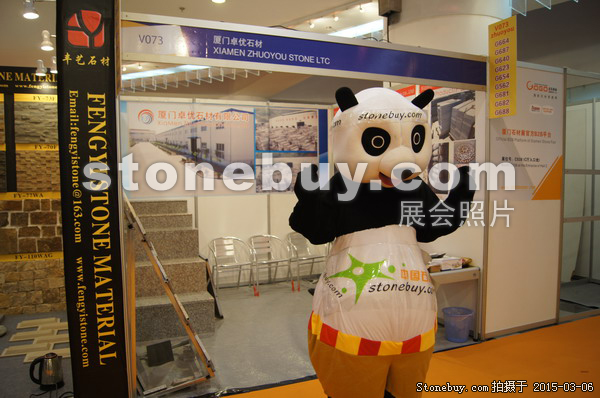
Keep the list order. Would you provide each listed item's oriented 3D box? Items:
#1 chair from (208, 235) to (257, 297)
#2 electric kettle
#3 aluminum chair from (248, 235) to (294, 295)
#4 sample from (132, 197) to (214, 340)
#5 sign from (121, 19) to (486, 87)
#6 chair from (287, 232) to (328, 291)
[{"bbox_3d":[-0.891,0.863,5.783,0.540,0.710,0.560,-2,3,-23],"label":"chair"},{"bbox_3d":[-1.792,1.224,3.190,0.225,0.235,0.160,-2,3,-29],"label":"electric kettle"},{"bbox_3d":[-0.404,0.849,5.989,0.540,0.710,0.560,-2,3,-23],"label":"aluminum chair"},{"bbox_3d":[-1.520,0.657,4.931,0.790,1.210,1.760,-2,3,-23],"label":"sample"},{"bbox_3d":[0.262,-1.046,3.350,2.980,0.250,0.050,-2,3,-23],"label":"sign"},{"bbox_3d":[0.084,0.835,6.196,0.540,0.710,0.560,-2,3,-23],"label":"chair"}]

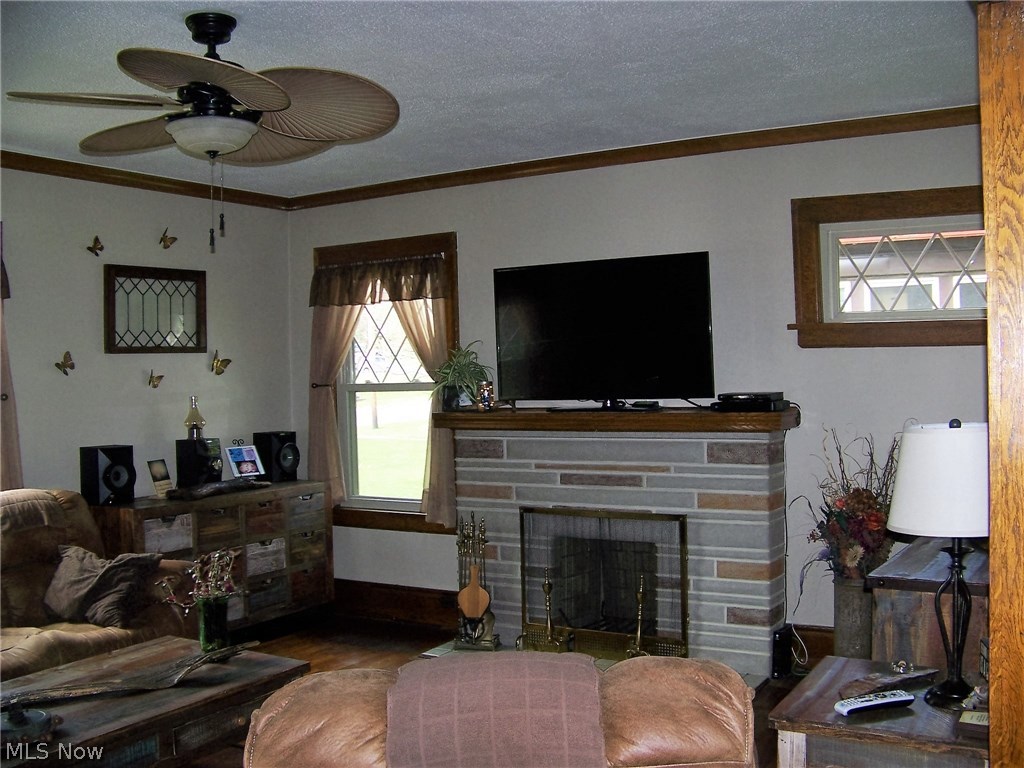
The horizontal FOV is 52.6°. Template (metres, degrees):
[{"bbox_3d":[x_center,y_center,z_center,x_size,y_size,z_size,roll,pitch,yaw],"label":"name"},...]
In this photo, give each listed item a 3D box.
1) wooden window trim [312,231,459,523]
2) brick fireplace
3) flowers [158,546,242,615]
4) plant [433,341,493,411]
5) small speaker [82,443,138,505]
[{"bbox_3d":[-0.735,-0.006,5.923,0.990,1.630,0.090,-1,1,31],"label":"wooden window trim"},{"bbox_3d":[0.469,0.724,5.038,1.820,1.180,0.360,-1,1,31],"label":"brick fireplace"},{"bbox_3d":[-1.180,0.742,3.910,0.300,0.230,0.220,-2,2,-17],"label":"flowers"},{"bbox_3d":[-0.259,-0.044,5.416,0.290,0.360,0.280,-1,1,0],"label":"plant"},{"bbox_3d":[-1.963,0.446,5.019,0.200,0.270,0.190,-1,1,38],"label":"small speaker"}]

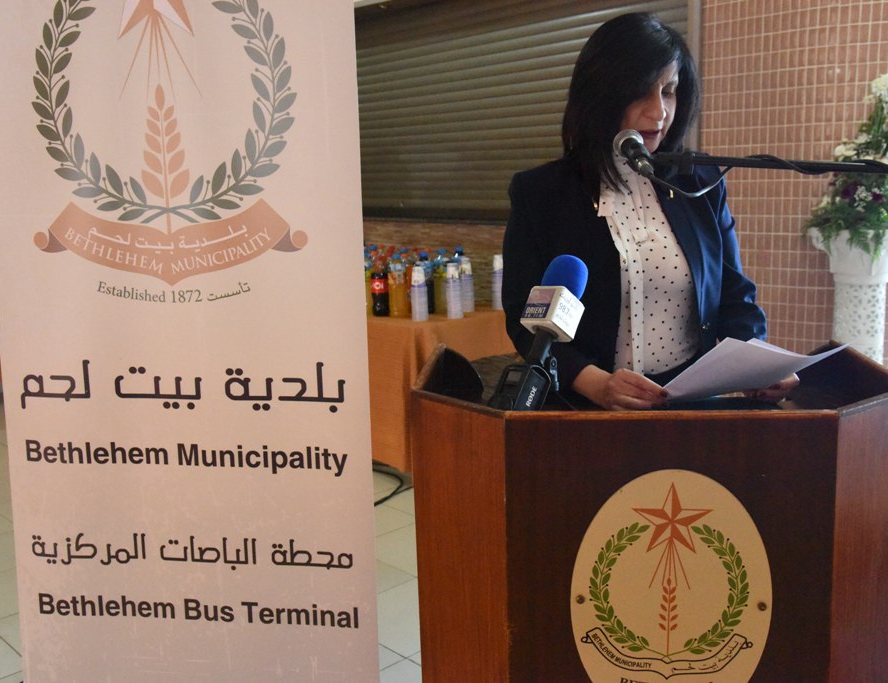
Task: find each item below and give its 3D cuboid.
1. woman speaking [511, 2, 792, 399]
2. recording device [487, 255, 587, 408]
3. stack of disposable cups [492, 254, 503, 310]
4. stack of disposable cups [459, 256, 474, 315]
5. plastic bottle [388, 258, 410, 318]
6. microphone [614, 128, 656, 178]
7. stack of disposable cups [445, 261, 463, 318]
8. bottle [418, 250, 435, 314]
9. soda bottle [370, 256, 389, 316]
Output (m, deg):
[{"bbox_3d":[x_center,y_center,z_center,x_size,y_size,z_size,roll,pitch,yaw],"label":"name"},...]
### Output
[{"bbox_3d":[0.349,0.280,1.805,0.490,1.710,0.420,-2,11,-2],"label":"woman speaking"},{"bbox_3d":[0.149,0.004,1.471,0.077,0.300,0.077,3,-26,40],"label":"recording device"},{"bbox_3d":[0.278,-0.294,4.805,0.076,0.265,0.076,-2,11,0],"label":"stack of disposable cups"},{"bbox_3d":[0.103,-0.271,4.580,0.074,0.262,0.074,-2,10,0],"label":"stack of disposable cups"},{"bbox_3d":[-0.222,-0.268,4.631,0.096,0.302,0.096,-2,11,-3],"label":"plastic bottle"},{"bbox_3d":[0.308,-0.302,1.555,0.053,0.053,0.175,-2,24,1],"label":"microphone"},{"bbox_3d":[0.049,-0.234,4.430,0.074,0.256,0.074,-2,10,0],"label":"stack of disposable cups"},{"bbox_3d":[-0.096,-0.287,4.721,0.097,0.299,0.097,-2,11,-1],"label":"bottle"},{"bbox_3d":[-0.313,-0.269,4.692,0.087,0.288,0.087,-2,11,-4],"label":"soda bottle"}]

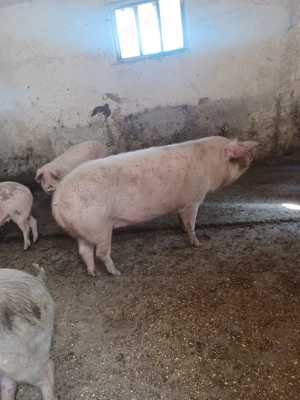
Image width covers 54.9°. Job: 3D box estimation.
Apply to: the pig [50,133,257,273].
[{"bbox_3d":[0.178,-0.018,2.207,1.702,0.845,0.450,-18,25,-22],"label":"pig"}]

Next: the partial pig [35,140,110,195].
[{"bbox_3d":[-0.813,-0.307,3.520,0.340,0.630,1.200,3,25,26],"label":"partial pig"}]

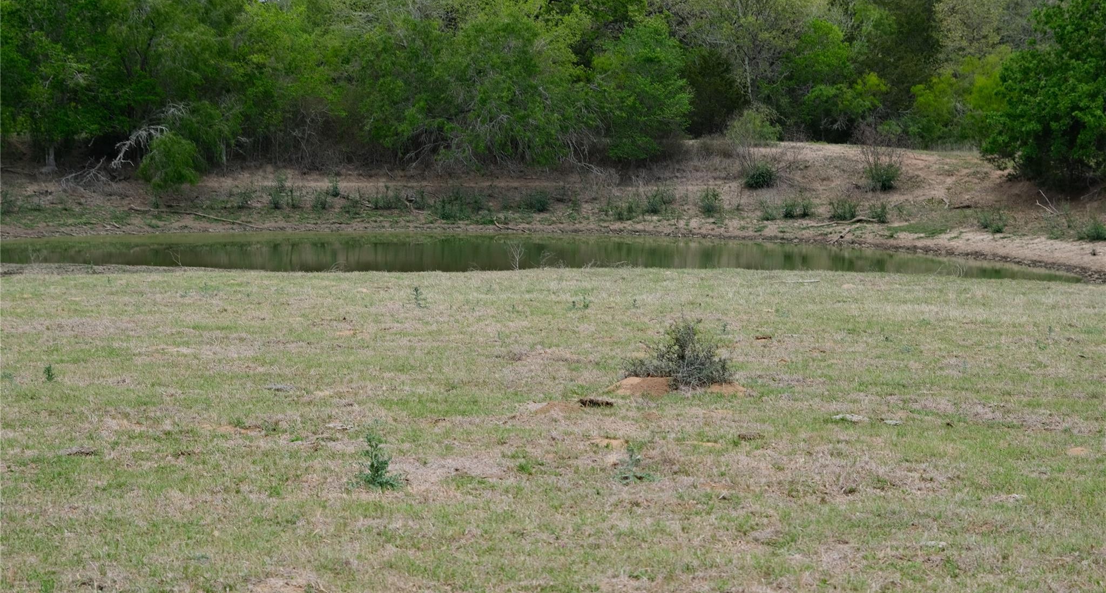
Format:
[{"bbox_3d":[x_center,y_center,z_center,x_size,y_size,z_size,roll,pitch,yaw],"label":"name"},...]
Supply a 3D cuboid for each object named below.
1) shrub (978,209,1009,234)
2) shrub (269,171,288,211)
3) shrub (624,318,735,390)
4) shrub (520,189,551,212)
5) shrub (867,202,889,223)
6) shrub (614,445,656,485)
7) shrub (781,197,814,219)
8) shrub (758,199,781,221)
[{"bbox_3d":[11.212,-1.926,66.500,0.792,0.638,0.753,1,3,0],"label":"shrub"},{"bbox_3d":[-8.103,-3.110,77.000,0.586,1.105,0.550,0,4,-6],"label":"shrub"},{"bbox_3d":[0.883,0.396,18.400,0.761,0.454,0.680,0,4,3],"label":"shrub"},{"bbox_3d":[-0.552,-2.908,79.500,0.973,0.711,0.827,1,3,0],"label":"shrub"},{"bbox_3d":[9.008,-2.334,72.300,0.622,0.598,0.591,1,3,0],"label":"shrub"},{"bbox_3d":[0.412,0.843,13.100,0.204,0.174,0.190,0,4,2],"label":"shrub"},{"bbox_3d":[7.033,-2.548,75.100,0.919,0.622,0.782,1,3,0],"label":"shrub"},{"bbox_3d":[6.205,-2.483,75.000,0.670,0.626,0.600,0,4,5],"label":"shrub"}]

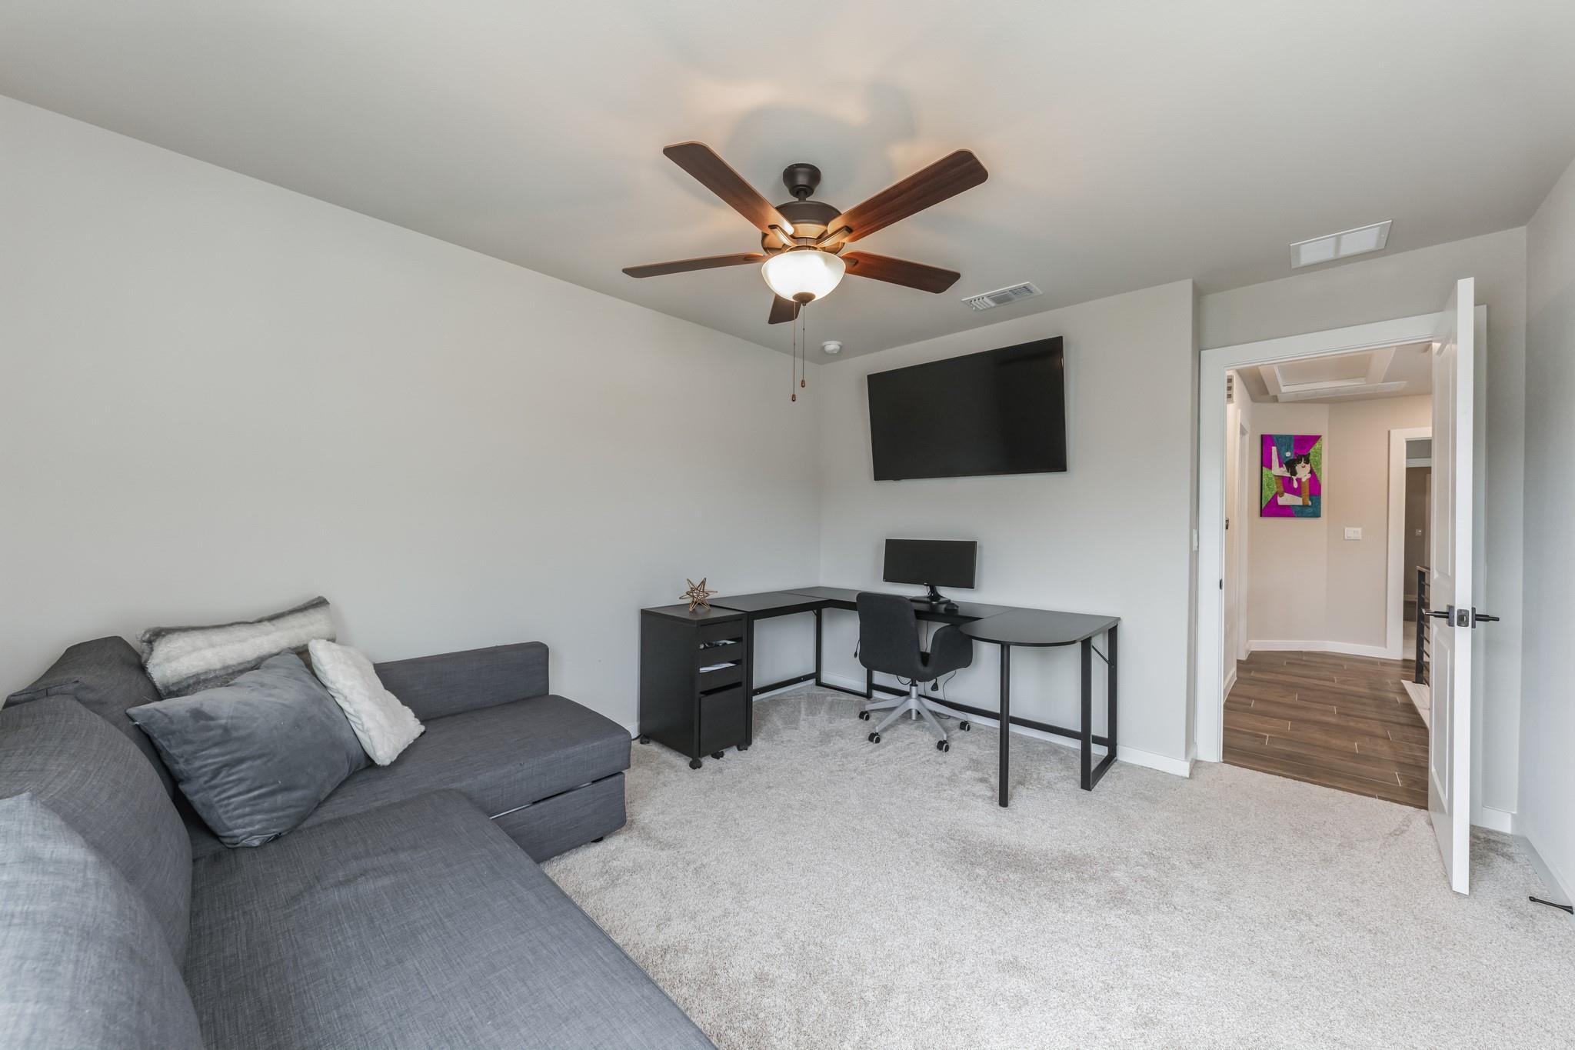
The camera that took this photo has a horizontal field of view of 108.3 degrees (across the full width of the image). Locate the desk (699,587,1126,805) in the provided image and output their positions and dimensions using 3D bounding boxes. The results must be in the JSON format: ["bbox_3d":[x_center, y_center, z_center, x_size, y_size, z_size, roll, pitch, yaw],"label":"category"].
[{"bbox_3d":[0.582,0.854,3.183,1.990,0.760,1.210,1,0,42],"label":"desk"}]

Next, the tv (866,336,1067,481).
[{"bbox_3d":[1.047,-0.650,3.473,1.230,0.710,0.060,1,8,42],"label":"tv"}]

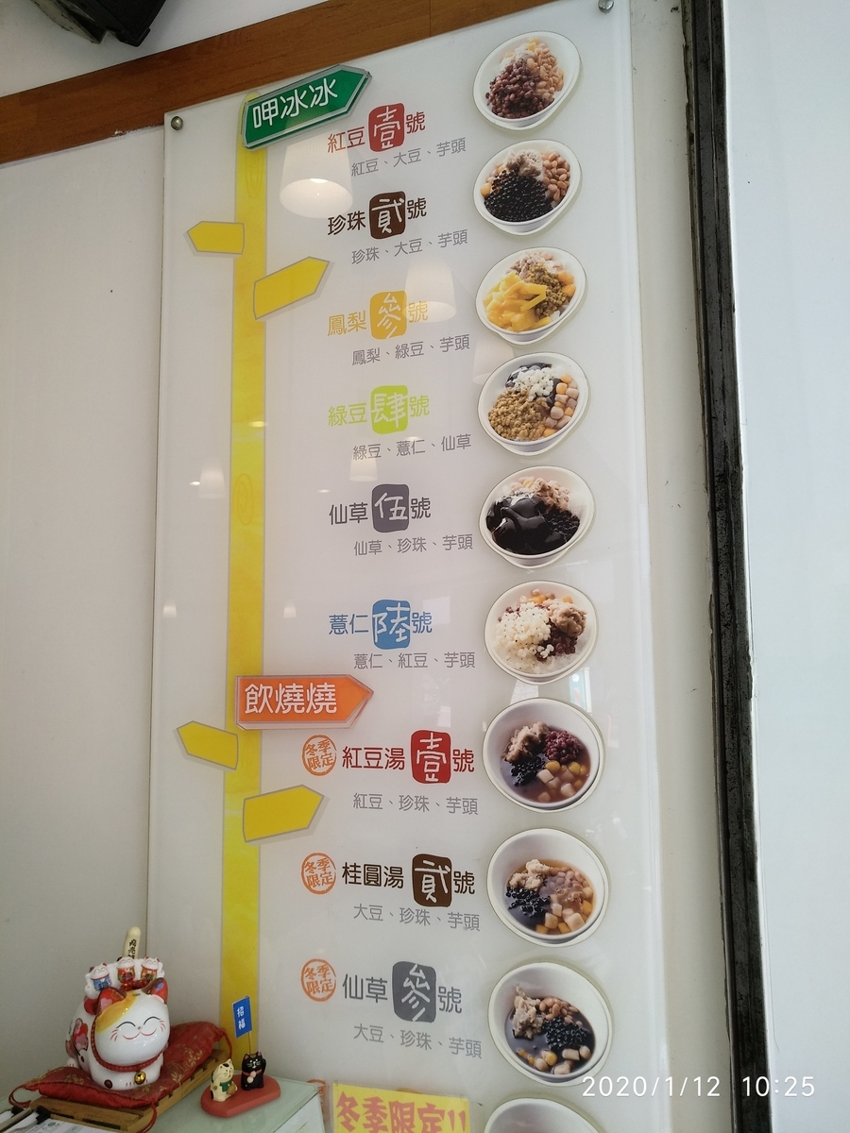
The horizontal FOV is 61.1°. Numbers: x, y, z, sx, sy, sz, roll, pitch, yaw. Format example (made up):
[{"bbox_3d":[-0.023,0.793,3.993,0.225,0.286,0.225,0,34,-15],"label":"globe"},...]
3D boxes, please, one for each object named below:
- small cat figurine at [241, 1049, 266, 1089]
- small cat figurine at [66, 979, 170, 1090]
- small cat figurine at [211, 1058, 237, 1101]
[{"bbox_3d":[-0.206,0.606,0.870,0.030,0.035,0.024,2,-5,-26],"label":"small cat figurine"},{"bbox_3d":[-0.364,0.545,0.863,0.089,0.103,0.112,3,-6,-37],"label":"small cat figurine"},{"bbox_3d":[-0.237,0.605,0.852,0.029,0.035,0.031,-4,-6,33],"label":"small cat figurine"}]

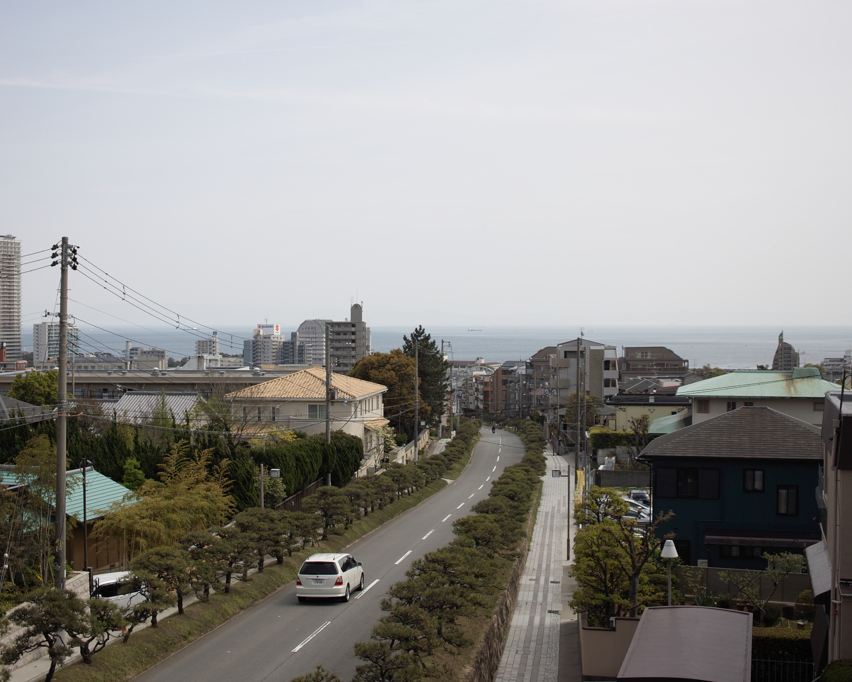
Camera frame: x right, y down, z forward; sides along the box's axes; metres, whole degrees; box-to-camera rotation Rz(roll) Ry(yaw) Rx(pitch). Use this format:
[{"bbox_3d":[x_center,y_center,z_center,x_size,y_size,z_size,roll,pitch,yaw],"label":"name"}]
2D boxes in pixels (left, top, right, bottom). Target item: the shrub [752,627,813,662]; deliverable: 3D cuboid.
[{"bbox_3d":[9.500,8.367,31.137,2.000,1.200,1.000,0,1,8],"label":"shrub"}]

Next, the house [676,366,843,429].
[{"bbox_3d":[28.779,6.080,97.928,15.000,7.700,11.300,0,1,13],"label":"house"}]

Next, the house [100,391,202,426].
[{"bbox_3d":[-24.000,7.415,99.930,9.700,6.300,10.200,0,1,20],"label":"house"}]

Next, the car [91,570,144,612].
[{"bbox_3d":[-11.350,8.806,40.645,3.900,1.650,1.650,-1,1,-34],"label":"car"}]

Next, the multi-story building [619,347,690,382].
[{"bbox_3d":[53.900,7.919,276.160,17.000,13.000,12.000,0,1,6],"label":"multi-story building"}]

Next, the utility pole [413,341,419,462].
[{"bbox_3d":[-0.989,6.337,113.116,0.340,12.700,0.340,0,1,7],"label":"utility pole"}]

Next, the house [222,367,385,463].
[{"bbox_3d":[-10.400,6.741,104.620,11.600,8.400,14.500,0,1,8],"label":"house"}]

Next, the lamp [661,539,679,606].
[{"bbox_3d":[6.700,7.141,32.117,0.470,3.400,0.470,0,1,8],"label":"lamp"}]

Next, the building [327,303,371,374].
[{"bbox_3d":[-28.665,4.488,434.128,13.200,36.000,12.500,0,1,16],"label":"building"}]

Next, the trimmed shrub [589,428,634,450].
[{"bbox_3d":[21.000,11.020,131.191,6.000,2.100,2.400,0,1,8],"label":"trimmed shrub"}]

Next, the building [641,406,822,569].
[{"bbox_3d":[12.866,6.356,46.427,8.200,7.200,7.000,0,1,15],"label":"building"}]

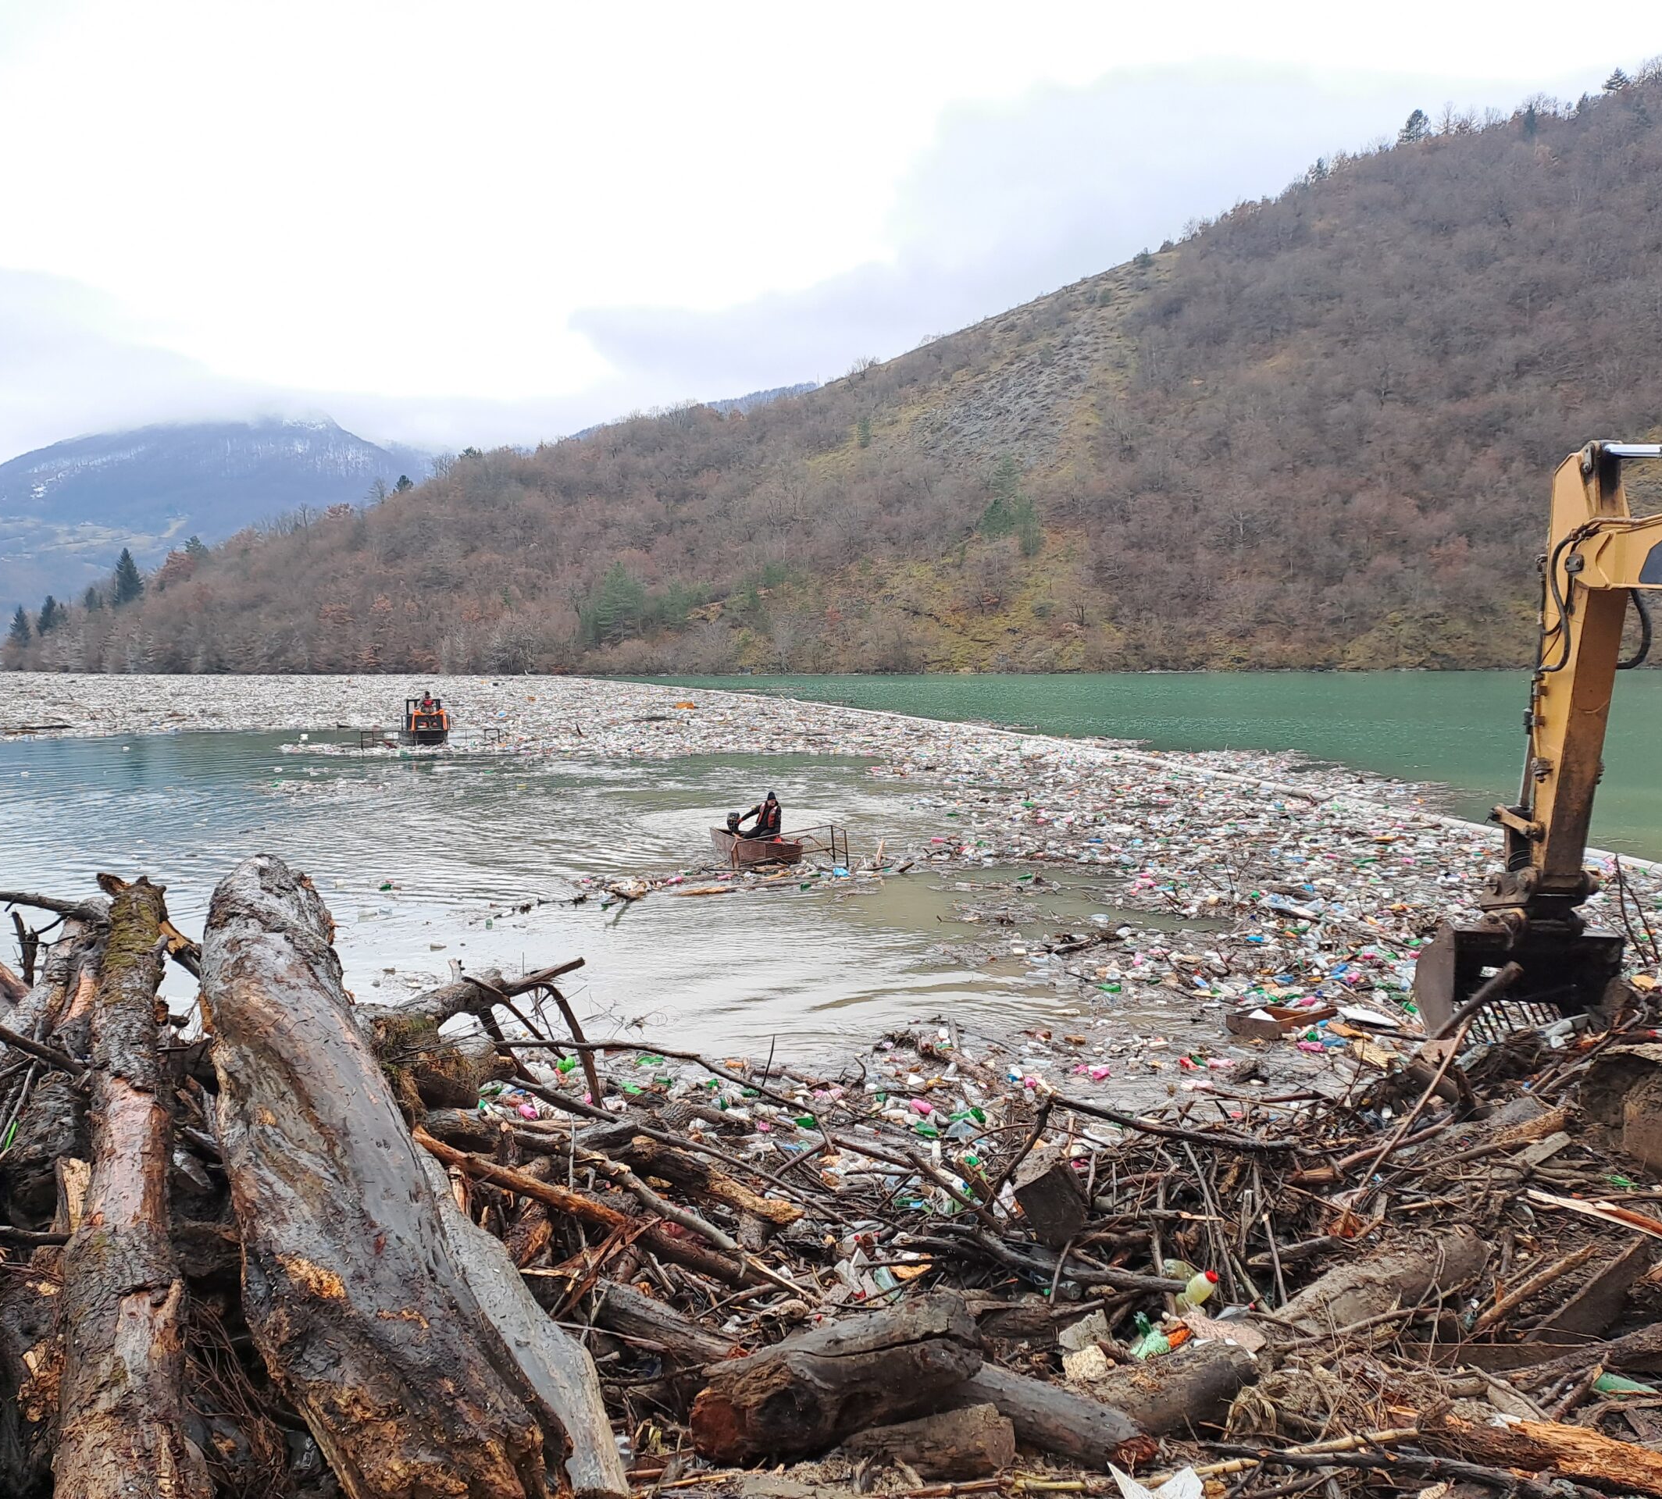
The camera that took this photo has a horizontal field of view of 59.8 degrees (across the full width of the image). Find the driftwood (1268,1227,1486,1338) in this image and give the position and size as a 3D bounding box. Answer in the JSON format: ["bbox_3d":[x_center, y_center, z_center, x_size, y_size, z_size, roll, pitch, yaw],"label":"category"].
[{"bbox_3d":[2.103,2.035,5.475,1.012,0.230,0.230,-1,3,-34],"label":"driftwood"}]

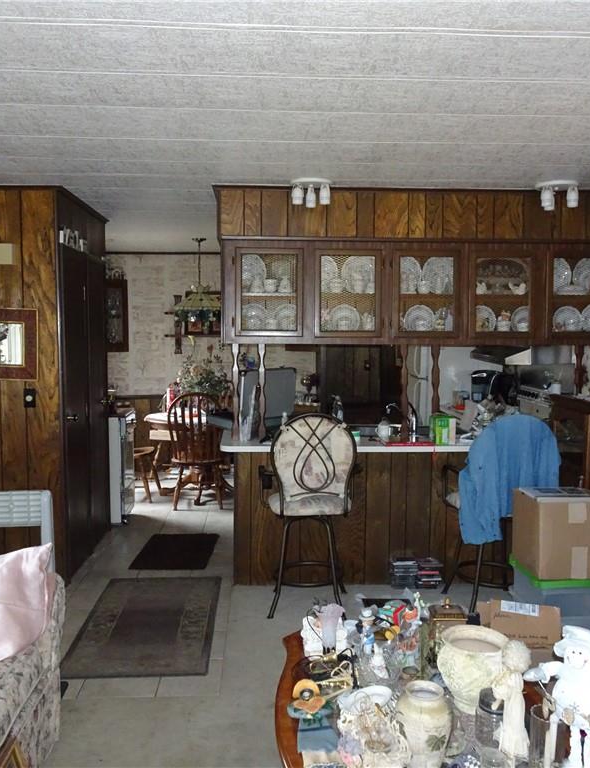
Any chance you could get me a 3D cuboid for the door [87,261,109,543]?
[{"bbox_3d":[-1.439,0.145,5.237,0.050,2.050,0.630,0,4,-3],"label":"door"}]

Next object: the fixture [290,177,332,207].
[{"bbox_3d":[0.095,-1.077,4.042,0.235,0.145,0.235,0,4,-3],"label":"fixture"}]

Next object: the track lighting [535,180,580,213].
[{"bbox_3d":[1.482,-1.050,4.015,0.228,0.149,0.204,0,4,-3],"label":"track lighting"}]

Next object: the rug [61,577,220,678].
[{"bbox_3d":[-0.774,1.269,3.844,0.688,0.012,1.269,0,4,-3],"label":"rug"}]

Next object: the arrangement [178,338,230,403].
[{"bbox_3d":[-0.871,-0.063,6.728,0.520,0.700,0.500,0,4,-3],"label":"arrangement"}]

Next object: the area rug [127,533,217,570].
[{"bbox_3d":[-0.834,1.176,5.040,0.505,0.012,0.798,0,4,0],"label":"area rug"}]

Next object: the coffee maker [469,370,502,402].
[{"bbox_3d":[1.711,0.034,6.344,0.220,0.292,0.270,4,6,38],"label":"coffee maker"}]

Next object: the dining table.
[{"bbox_3d":[-0.886,0.688,6.832,1.140,0.745,1.100,0,4,-3],"label":"dining table"}]

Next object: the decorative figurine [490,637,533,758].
[{"bbox_3d":[0.554,0.809,1.831,0.100,0.310,0.090,-3,5,-33],"label":"decorative figurine"}]

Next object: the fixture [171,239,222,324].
[{"bbox_3d":[-0.874,-0.937,6.593,0.520,0.810,0.520,0,4,-3],"label":"fixture"}]

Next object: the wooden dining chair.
[{"bbox_3d":[-0.866,0.576,6.353,0.500,1.040,0.560,0,4,-3],"label":"wooden dining chair"}]

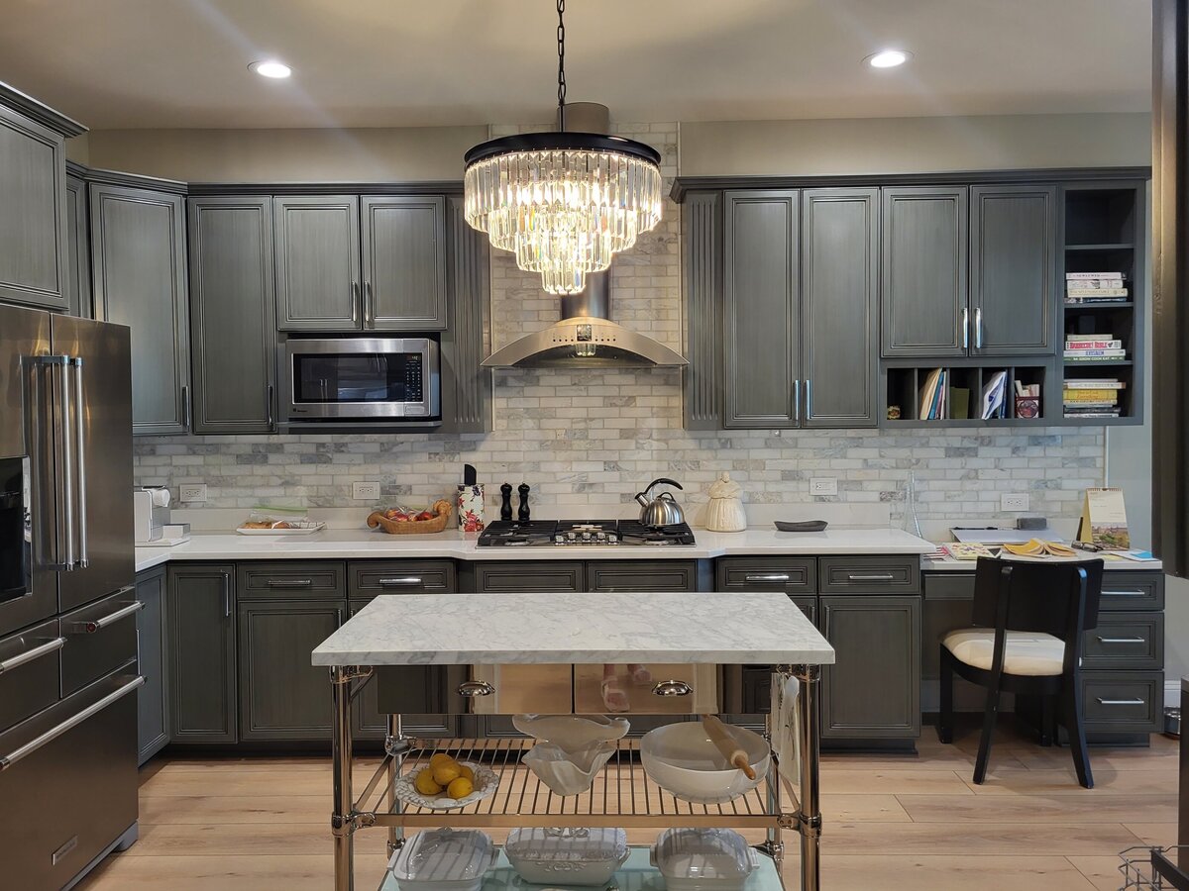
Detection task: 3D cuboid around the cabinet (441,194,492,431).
[{"bbox_3d":[-0.579,-0.594,4.136,0.193,1.050,0.310,-1,3,1],"label":"cabinet"}]

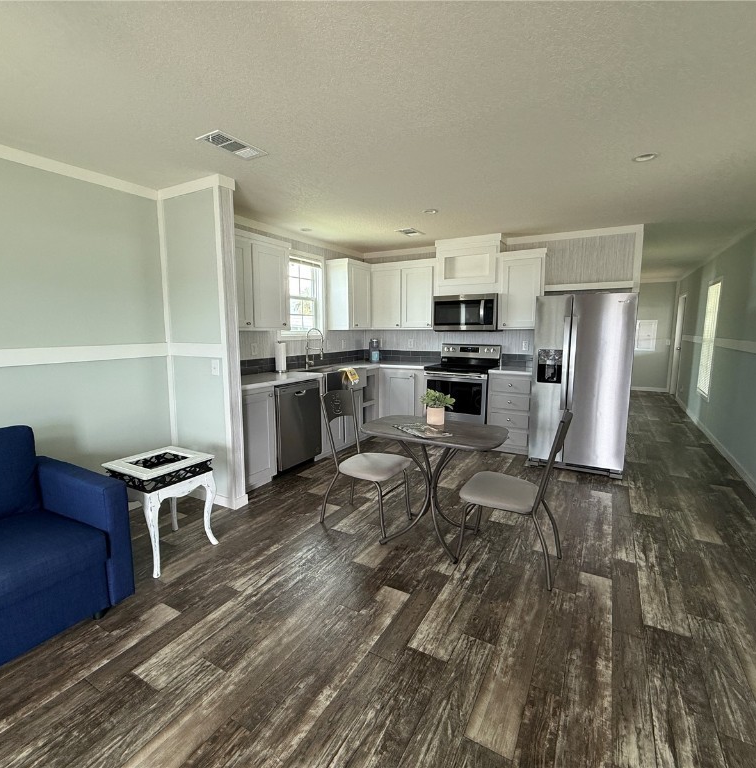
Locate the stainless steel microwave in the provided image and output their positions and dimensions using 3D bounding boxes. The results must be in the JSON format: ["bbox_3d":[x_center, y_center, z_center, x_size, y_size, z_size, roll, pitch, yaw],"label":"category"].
[{"bbox_3d":[1.115,-0.874,5.077,0.759,0.397,0.399,4,8,29],"label":"stainless steel microwave"}]

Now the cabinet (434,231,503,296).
[{"bbox_3d":[1.107,-1.406,4.994,0.785,0.655,0.325,4,9,29],"label":"cabinet"}]

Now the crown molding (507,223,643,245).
[{"bbox_3d":[2.161,-1.672,4.666,1.382,0.083,0.028,4,8,29],"label":"crown molding"}]

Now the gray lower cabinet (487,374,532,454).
[{"bbox_3d":[1.588,0.316,4.816,0.495,0.875,0.585,4,9,29],"label":"gray lower cabinet"}]

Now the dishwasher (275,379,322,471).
[{"bbox_3d":[-0.981,0.398,4.163,0.605,0.835,0.612,4,8,29],"label":"dishwasher"}]

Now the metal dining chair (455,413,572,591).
[{"bbox_3d":[0.804,0.616,2.462,0.585,0.935,0.445,4,9,29],"label":"metal dining chair"}]

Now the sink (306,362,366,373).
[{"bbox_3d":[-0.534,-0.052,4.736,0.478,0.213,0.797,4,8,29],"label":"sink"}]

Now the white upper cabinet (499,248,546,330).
[{"bbox_3d":[1.673,-1.054,4.732,0.465,0.868,0.315,4,9,29],"label":"white upper cabinet"}]

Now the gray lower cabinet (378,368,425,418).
[{"bbox_3d":[0.451,0.232,5.473,0.619,0.880,0.626,4,8,29],"label":"gray lower cabinet"}]

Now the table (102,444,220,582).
[{"bbox_3d":[-1.339,0.768,2.601,0.465,0.590,0.470,4,9,29],"label":"table"}]

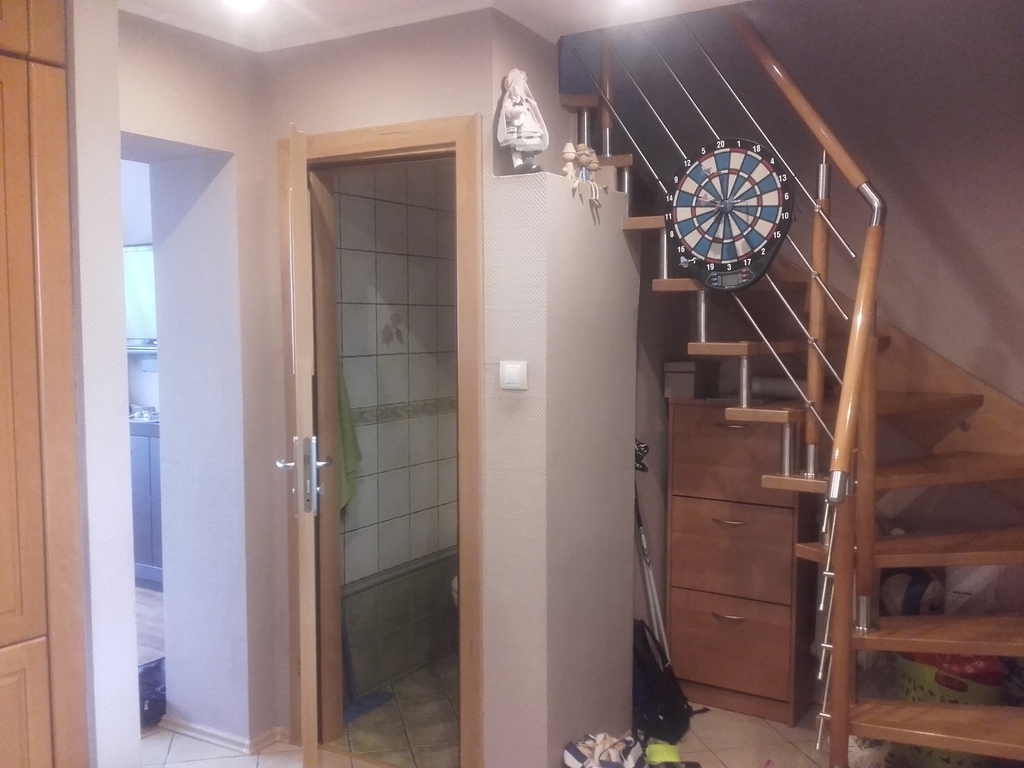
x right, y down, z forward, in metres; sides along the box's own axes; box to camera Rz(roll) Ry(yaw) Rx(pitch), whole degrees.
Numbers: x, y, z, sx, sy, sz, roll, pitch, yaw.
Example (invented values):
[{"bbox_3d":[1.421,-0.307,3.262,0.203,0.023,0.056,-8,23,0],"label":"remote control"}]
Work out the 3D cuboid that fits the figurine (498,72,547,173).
[{"bbox_3d":[0.032,-0.759,2.674,0.125,0.315,0.100,-3,5,-35],"label":"figurine"}]

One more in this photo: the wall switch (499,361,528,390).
[{"bbox_3d":[0.007,-0.025,2.662,0.082,0.082,0.013,3,5,31],"label":"wall switch"}]

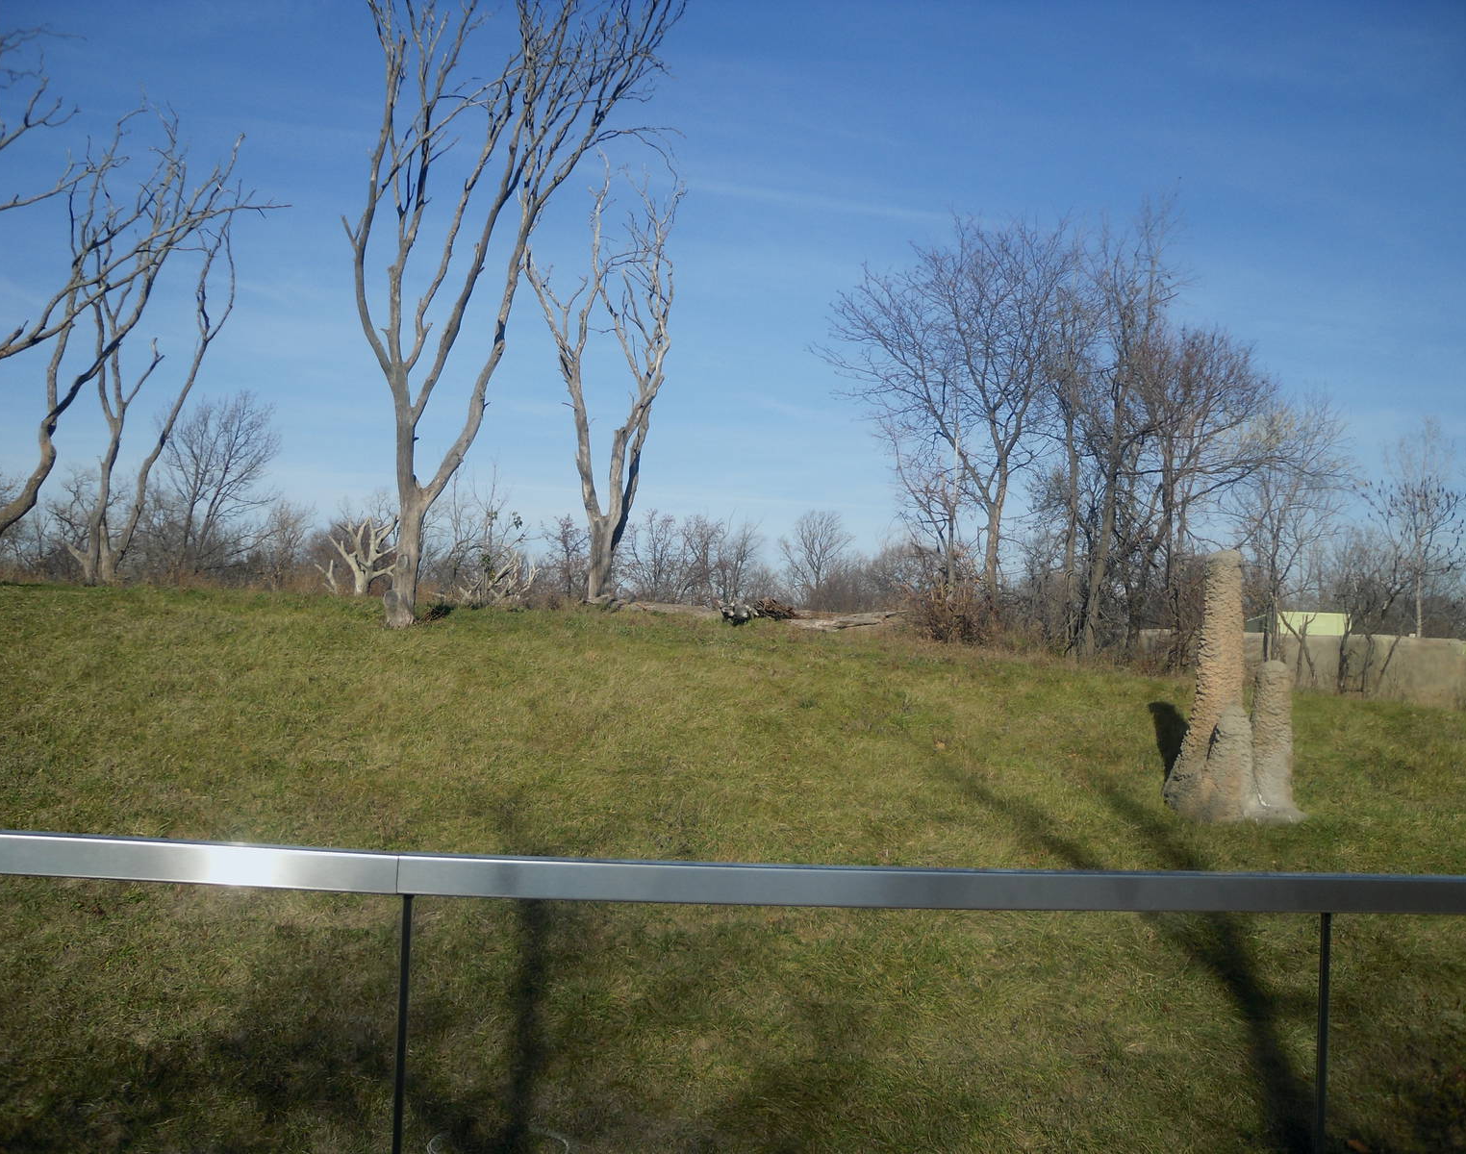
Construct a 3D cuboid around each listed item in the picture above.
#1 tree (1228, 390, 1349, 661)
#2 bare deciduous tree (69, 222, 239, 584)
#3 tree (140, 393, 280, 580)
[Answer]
[{"bbox_3d":[14.316,-1.086,39.000,3.164,7.042,3.100,2,-2,0],"label":"tree"},{"bbox_3d":[-11.107,-3.333,29.000,3.229,6.966,2.600,2,-2,0],"label":"bare deciduous tree"},{"bbox_3d":[-19.999,-3.437,58.000,5.259,7.381,5.000,2,-2,0],"label":"tree"}]

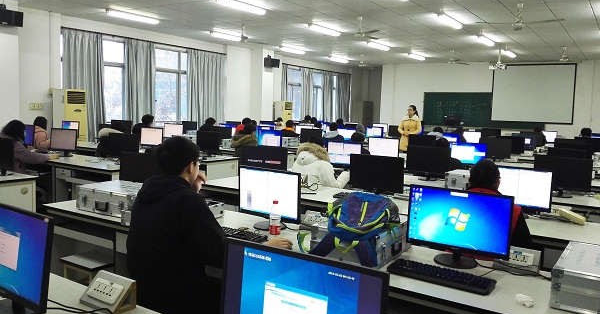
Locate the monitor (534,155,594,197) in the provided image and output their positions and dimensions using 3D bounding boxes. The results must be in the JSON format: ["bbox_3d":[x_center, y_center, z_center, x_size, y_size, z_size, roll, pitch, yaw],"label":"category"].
[{"bbox_3d":[2.432,0.192,4.663,0.480,0.375,0.180,6,7,33],"label":"monitor"}]

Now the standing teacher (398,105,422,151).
[{"bbox_3d":[2.263,-0.244,10.152,0.500,1.630,0.360,4,6,21],"label":"standing teacher"}]

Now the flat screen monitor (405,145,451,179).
[{"bbox_3d":[1.464,0.074,5.728,0.500,0.378,0.200,5,6,33],"label":"flat screen monitor"}]

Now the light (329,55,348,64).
[{"bbox_3d":[1.282,-3.184,16.524,0.130,0.100,1.220,5,6,33],"label":"light"}]

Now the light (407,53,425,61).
[{"bbox_3d":[3.548,-3.072,15.435,0.125,0.095,1.250,6,7,33],"label":"light"}]

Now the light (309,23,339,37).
[{"bbox_3d":[0.529,-2.725,10.814,0.125,0.095,1.250,6,7,33],"label":"light"}]

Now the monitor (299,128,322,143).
[{"bbox_3d":[0.233,-0.367,9.996,0.500,0.378,0.200,5,6,33],"label":"monitor"}]

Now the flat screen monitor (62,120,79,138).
[{"bbox_3d":[-4.059,-0.439,8.925,0.460,0.375,0.180,6,7,33],"label":"flat screen monitor"}]

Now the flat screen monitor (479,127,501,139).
[{"bbox_3d":[5.031,-0.543,13.142,0.470,0.375,0.180,6,7,33],"label":"flat screen monitor"}]

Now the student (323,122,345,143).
[{"bbox_3d":[0.756,-0.110,10.715,0.496,1.240,0.675,5,6,33],"label":"student"}]

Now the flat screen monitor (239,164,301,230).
[{"bbox_3d":[-0.163,0.258,3.078,0.460,0.355,0.180,5,7,33],"label":"flat screen monitor"}]

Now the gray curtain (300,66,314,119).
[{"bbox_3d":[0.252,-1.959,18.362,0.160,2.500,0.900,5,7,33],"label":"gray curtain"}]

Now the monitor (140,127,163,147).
[{"bbox_3d":[-2.448,-0.305,8.376,0.506,0.361,0.198,5,6,28],"label":"monitor"}]

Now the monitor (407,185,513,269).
[{"bbox_3d":[0.800,0.345,2.527,0.506,0.370,0.198,5,6,32],"label":"monitor"}]

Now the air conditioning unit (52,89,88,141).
[{"bbox_3d":[-4.805,-0.534,10.543,0.420,1.700,0.500,5,7,33],"label":"air conditioning unit"}]

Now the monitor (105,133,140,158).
[{"bbox_3d":[-2.101,-0.086,6.016,0.510,0.366,0.200,5,6,27],"label":"monitor"}]

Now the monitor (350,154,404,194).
[{"bbox_3d":[0.691,0.167,4.469,0.506,0.358,0.198,5,6,31],"label":"monitor"}]

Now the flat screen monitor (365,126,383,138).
[{"bbox_3d":[1.864,-0.542,12.448,0.500,0.378,0.200,5,6,33],"label":"flat screen monitor"}]

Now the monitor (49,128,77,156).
[{"bbox_3d":[-3.133,-0.194,6.761,0.460,0.362,0.180,4,6,21],"label":"monitor"}]

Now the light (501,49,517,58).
[{"bbox_3d":[5.801,-2.863,13.906,0.100,0.100,1.220,5,7,33],"label":"light"}]

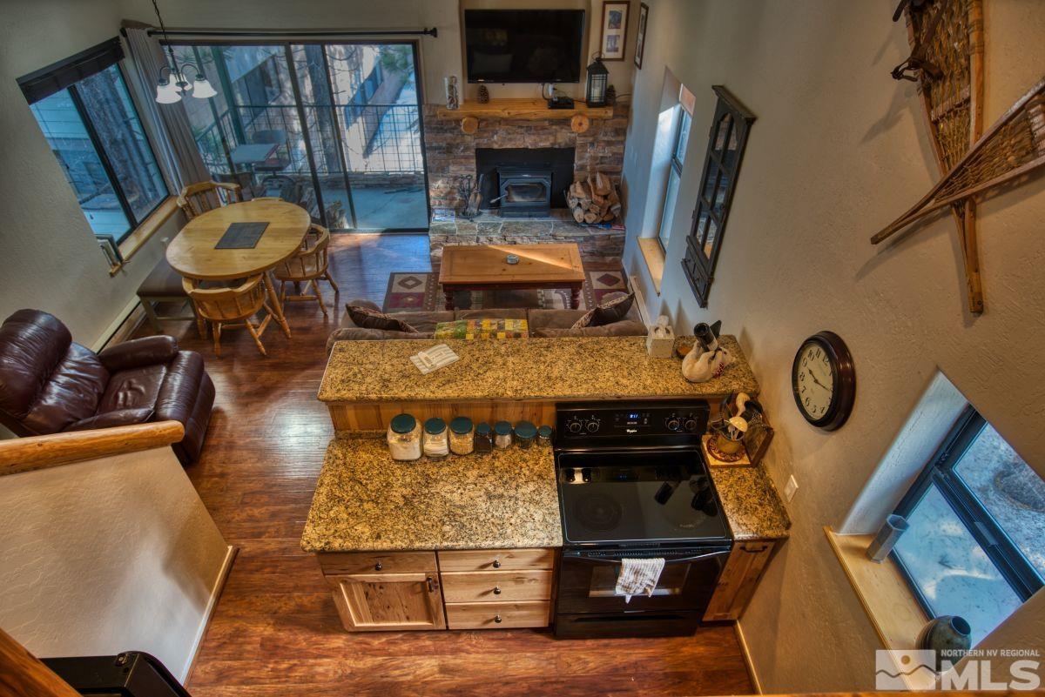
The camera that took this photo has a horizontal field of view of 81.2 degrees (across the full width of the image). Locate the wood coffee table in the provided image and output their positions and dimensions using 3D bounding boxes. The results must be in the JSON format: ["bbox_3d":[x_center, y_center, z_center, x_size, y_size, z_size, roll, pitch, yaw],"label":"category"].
[{"bbox_3d":[-0.096,-0.590,5.554,1.240,0.460,0.610,-1,40,-1],"label":"wood coffee table"}]

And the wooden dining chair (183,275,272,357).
[{"bbox_3d":[-2.341,-0.306,4.973,0.590,0.760,0.560,-3,40,-4],"label":"wooden dining chair"}]

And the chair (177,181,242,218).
[{"bbox_3d":[-3.108,-1.268,6.294,0.540,0.740,0.590,31,47,32],"label":"chair"}]

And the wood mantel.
[{"bbox_3d":[0.033,-2.317,6.117,1.710,0.220,0.290,-1,38,-2],"label":"wood mantel"}]

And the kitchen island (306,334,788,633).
[{"bbox_3d":[0.090,0.776,3.345,2.210,1.220,1.140,-1,38,-2],"label":"kitchen island"}]

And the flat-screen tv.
[{"bbox_3d":[0.018,-2.753,5.577,1.055,0.615,0.070,-1,40,-1],"label":"flat-screen tv"}]

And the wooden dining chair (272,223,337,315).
[{"bbox_3d":[-1.984,-0.724,5.617,0.540,0.740,0.590,1,38,1],"label":"wooden dining chair"}]

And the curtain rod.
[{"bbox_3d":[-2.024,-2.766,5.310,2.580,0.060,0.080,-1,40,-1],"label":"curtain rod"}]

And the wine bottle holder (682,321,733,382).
[{"bbox_3d":[0.974,0.008,3.140,0.300,0.300,0.180,-17,43,-21],"label":"wine bottle holder"}]

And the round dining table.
[{"bbox_3d":[-2.473,-0.711,5.584,1.120,0.750,1.390,-1,38,-2],"label":"round dining table"}]

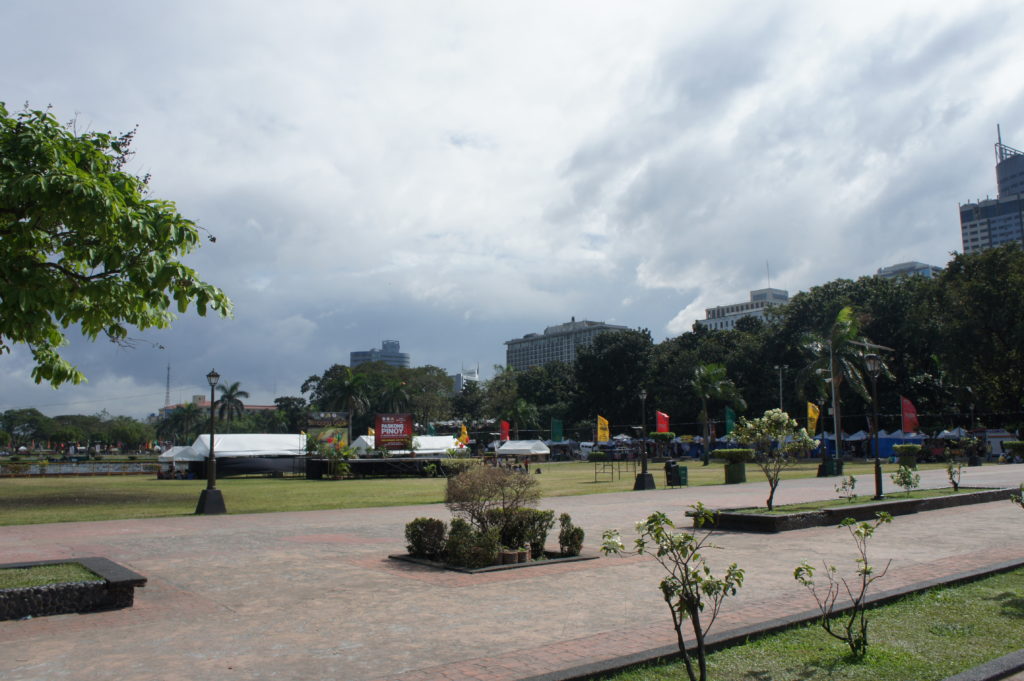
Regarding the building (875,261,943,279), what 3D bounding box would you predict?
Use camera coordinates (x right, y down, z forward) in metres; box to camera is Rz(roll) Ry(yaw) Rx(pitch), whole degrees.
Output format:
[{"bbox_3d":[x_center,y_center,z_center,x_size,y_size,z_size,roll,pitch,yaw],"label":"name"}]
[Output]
[{"bbox_3d":[162.700,6.180,319.030,16.000,69.430,22.000,5,-9,-37],"label":"building"}]

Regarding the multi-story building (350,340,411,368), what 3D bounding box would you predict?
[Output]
[{"bbox_3d":[-97.809,41.256,589.621,42.000,77.817,32.000,1,-8,-9],"label":"multi-story building"}]

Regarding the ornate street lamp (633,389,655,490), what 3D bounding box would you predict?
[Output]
[{"bbox_3d":[6.052,4.548,36.731,0.680,4.569,0.680,5,-9,-37],"label":"ornate street lamp"}]

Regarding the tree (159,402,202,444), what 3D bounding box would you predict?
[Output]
[{"bbox_3d":[-54.153,14.784,130.000,5.800,9.400,5.800,-1,-7,0],"label":"tree"}]

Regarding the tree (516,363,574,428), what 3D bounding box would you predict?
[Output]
[{"bbox_3d":[5.472,11.517,130.000,10.000,16.000,10.000,-1,-7,0],"label":"tree"}]

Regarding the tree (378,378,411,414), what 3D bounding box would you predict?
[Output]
[{"bbox_3d":[-16.220,11.020,110.440,4.600,11.510,4.600,0,-7,-8],"label":"tree"}]

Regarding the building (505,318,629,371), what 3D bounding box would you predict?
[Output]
[{"bbox_3d":[34.030,30.320,516.510,24.000,75.540,98.000,5,-9,-37],"label":"building"}]

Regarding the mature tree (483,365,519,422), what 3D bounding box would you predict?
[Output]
[{"bbox_3d":[-1.679,10.046,111.145,5.600,13.168,5.600,-1,-7,-1],"label":"mature tree"}]

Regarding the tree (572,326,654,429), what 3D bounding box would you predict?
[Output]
[{"bbox_3d":[13.496,6.978,103.897,10.800,17.003,10.800,-2,-8,7],"label":"tree"}]

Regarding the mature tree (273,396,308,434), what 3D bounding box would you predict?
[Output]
[{"bbox_3d":[-38.450,15.260,138.400,6.300,11.040,6.300,1,-8,-15],"label":"mature tree"}]

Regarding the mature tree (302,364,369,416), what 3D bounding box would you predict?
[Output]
[{"bbox_3d":[-29.850,11.890,132.720,10.500,15.850,10.000,1,-8,-13],"label":"mature tree"}]

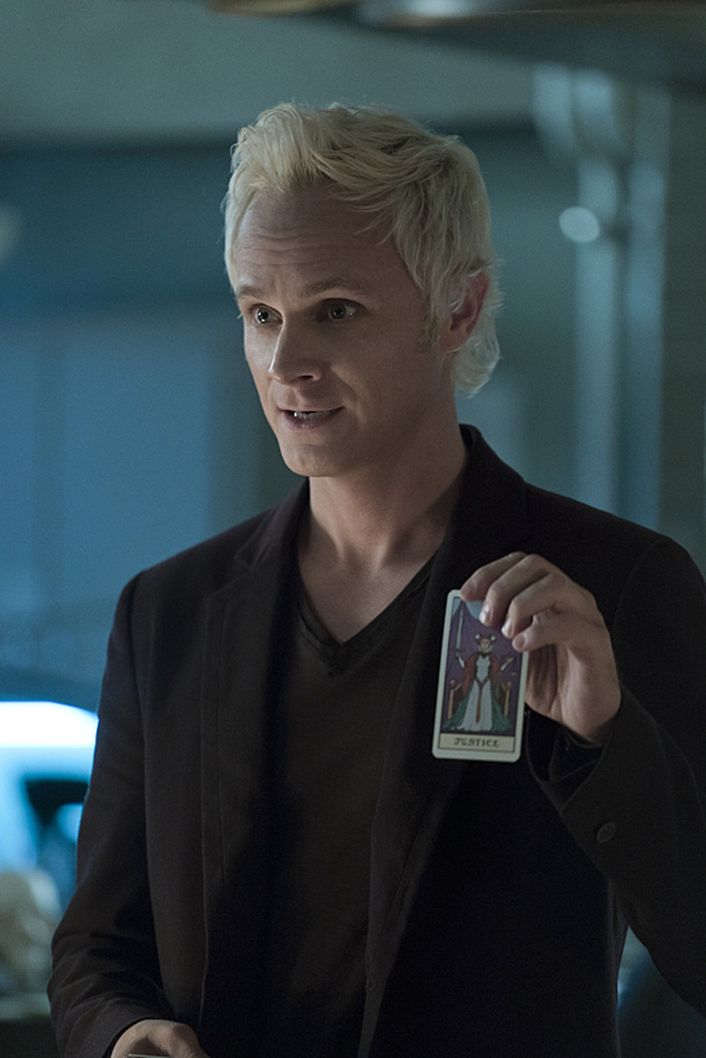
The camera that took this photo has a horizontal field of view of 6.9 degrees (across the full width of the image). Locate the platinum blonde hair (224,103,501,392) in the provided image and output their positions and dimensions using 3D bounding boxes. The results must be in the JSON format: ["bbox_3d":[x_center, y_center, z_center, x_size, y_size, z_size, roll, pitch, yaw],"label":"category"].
[{"bbox_3d":[0.006,-0.204,4.280,0.185,0.213,0.220,0,5,35],"label":"platinum blonde hair"}]

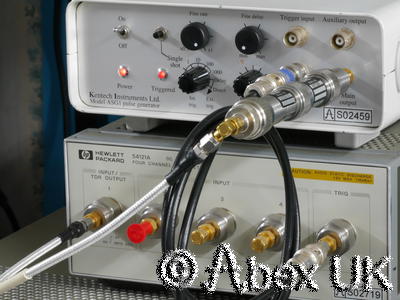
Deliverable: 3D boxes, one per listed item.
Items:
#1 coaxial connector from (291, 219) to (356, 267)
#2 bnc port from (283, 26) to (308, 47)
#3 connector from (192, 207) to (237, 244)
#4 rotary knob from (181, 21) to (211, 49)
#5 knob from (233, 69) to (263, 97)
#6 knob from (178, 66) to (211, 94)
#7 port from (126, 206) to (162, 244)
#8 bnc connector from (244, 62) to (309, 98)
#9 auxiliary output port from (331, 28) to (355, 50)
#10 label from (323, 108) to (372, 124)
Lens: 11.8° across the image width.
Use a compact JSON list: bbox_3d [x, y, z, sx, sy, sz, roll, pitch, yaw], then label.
[{"bbox_3d":[0.068,0.057,1.105,0.021,0.021,0.066,4,14,25],"label":"coaxial connector"},{"bbox_3d":[0.055,-0.065,1.131,0.011,0.011,0.013,5,15,24],"label":"bnc port"},{"bbox_3d":[0.005,0.049,1.152,0.021,0.021,0.034,4,14,25],"label":"connector"},{"bbox_3d":[-0.003,-0.068,1.159,0.015,0.015,0.009,5,15,24],"label":"rotary knob"},{"bbox_3d":[0.029,-0.039,1.148,0.015,0.015,0.015,5,15,24],"label":"knob"},{"bbox_3d":[-0.003,-0.042,1.175,0.015,0.015,0.015,5,14,23],"label":"knob"},{"bbox_3d":[-0.029,0.046,1.163,0.021,0.021,0.039,5,15,24],"label":"port"},{"bbox_3d":[0.045,-0.037,1.118,0.014,0.014,0.074,5,14,23],"label":"bnc connector"},{"bbox_3d":[0.082,-0.063,1.119,0.011,0.011,0.013,5,15,24],"label":"auxiliary output port"},{"bbox_3d":[0.087,-0.020,1.148,0.030,0.008,0.001,5,14,23],"label":"label"}]

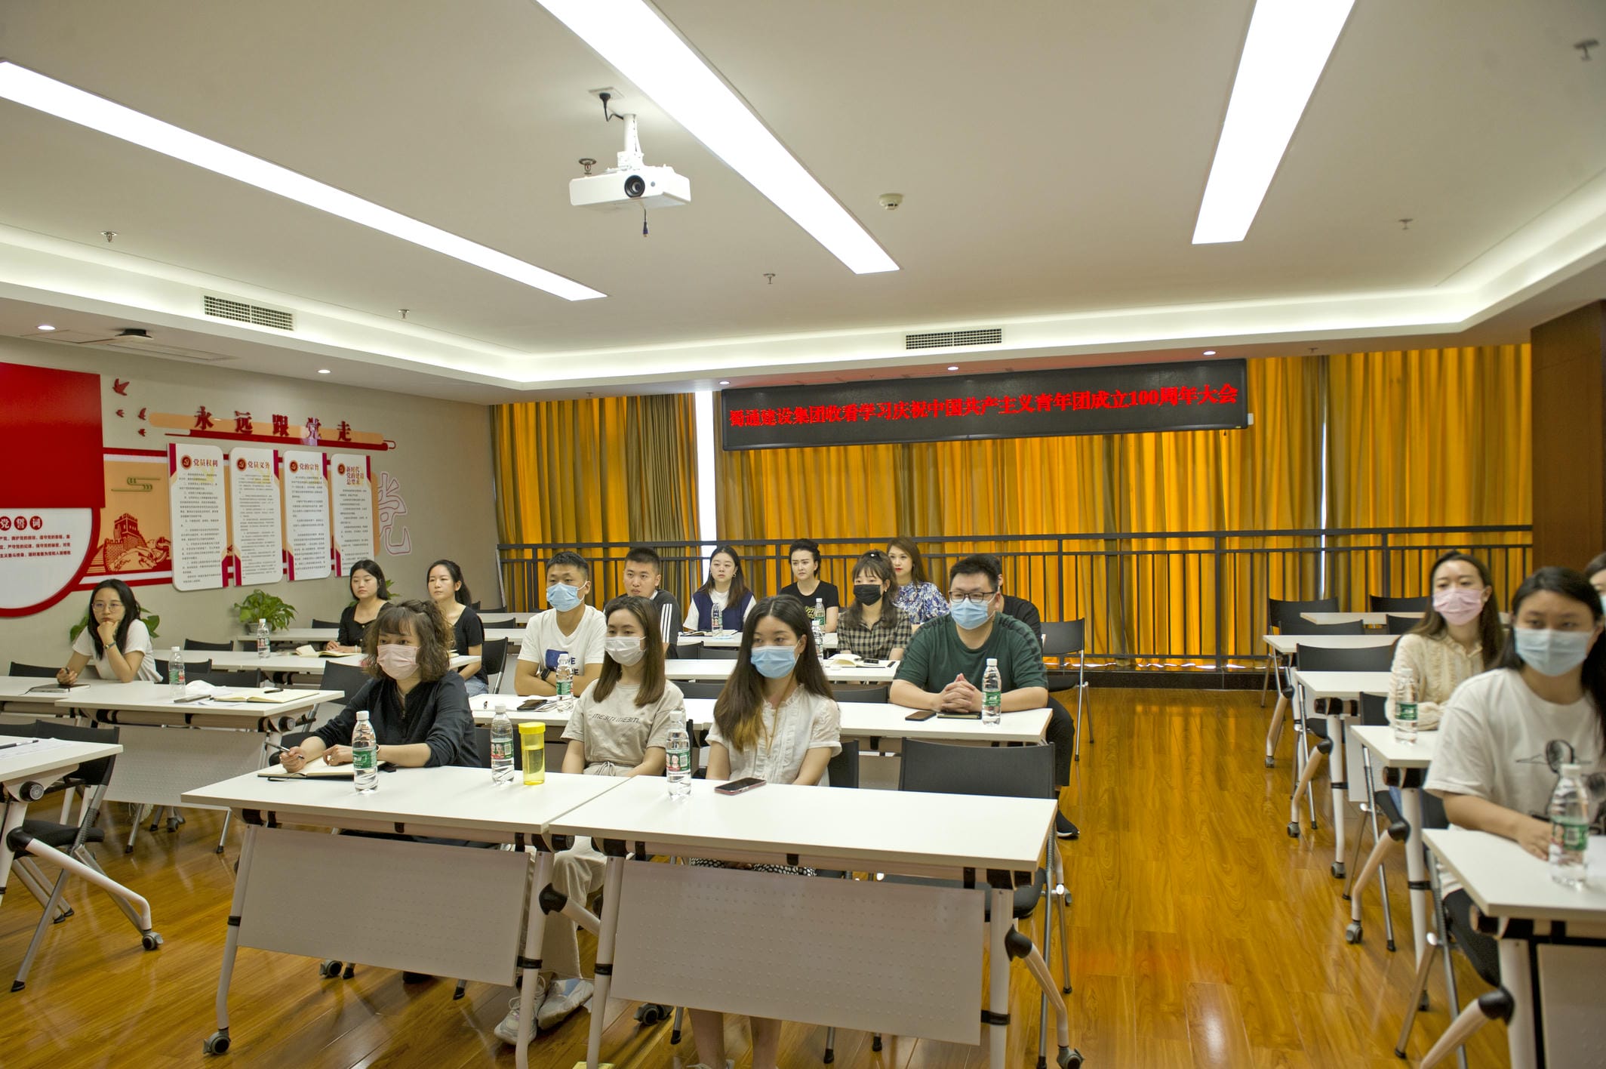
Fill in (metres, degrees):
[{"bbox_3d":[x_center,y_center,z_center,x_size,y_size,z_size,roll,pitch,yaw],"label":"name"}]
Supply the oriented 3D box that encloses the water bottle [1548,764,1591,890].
[{"bbox_3d":[1.532,0.577,2.142,0.066,0.235,0.066,-1,2,17],"label":"water bottle"}]

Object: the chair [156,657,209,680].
[{"bbox_3d":[-3.472,1.088,5.674,0.480,0.790,0.550,-1,1,10],"label":"chair"}]

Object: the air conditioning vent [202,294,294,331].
[{"bbox_3d":[-3.467,-1.383,6.727,0.030,0.125,0.710,-1,1,17],"label":"air conditioning vent"}]

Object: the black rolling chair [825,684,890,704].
[{"bbox_3d":[0.066,1.031,4.330,0.500,0.790,0.560,-1,1,17],"label":"black rolling chair"}]

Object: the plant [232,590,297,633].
[{"bbox_3d":[-3.636,0.531,7.300,0.410,0.320,0.410,-1,1,17],"label":"plant"}]

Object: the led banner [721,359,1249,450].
[{"bbox_3d":[1.376,-1.062,9.008,4.380,0.530,0.090,-1,1,17],"label":"led banner"}]

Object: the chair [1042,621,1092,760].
[{"bbox_3d":[1.494,0.929,6.592,0.500,0.800,0.540,-1,2,17],"label":"chair"}]

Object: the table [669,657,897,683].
[{"bbox_3d":[-0.046,1.035,5.331,1.250,0.745,0.500,-1,1,18],"label":"table"}]

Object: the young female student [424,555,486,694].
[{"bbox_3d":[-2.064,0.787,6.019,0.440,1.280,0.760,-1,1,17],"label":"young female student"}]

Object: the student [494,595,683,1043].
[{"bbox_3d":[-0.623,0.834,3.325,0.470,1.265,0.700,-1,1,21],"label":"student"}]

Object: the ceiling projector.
[{"bbox_3d":[-0.601,-1.310,3.767,0.340,0.335,0.260,-1,2,17],"label":"ceiling projector"}]

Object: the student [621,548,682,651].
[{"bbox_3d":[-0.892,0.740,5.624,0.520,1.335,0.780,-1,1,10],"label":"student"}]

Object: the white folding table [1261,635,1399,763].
[{"bbox_3d":[3.147,0.950,5.704,1.200,0.745,0.520,-1,1,17],"label":"white folding table"}]

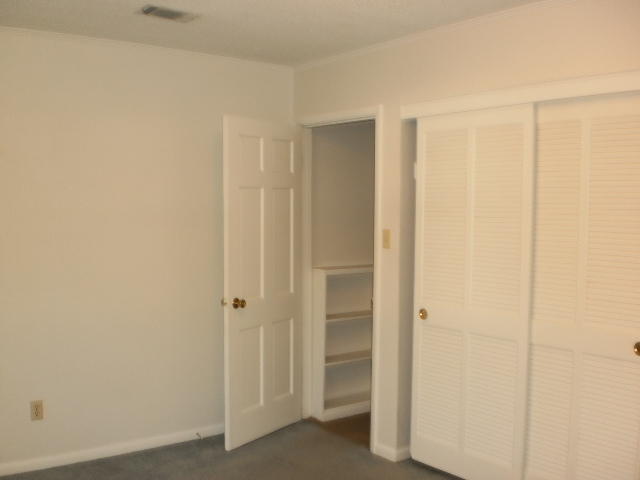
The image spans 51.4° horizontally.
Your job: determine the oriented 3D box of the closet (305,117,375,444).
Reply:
[{"bbox_3d":[0.334,0.251,4.400,0.560,2.040,0.710,-2,4,-37],"label":"closet"}]

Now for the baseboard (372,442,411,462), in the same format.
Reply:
[{"bbox_3d":[0.425,1.239,3.938,0.110,0.085,0.180,-2,4,-37],"label":"baseboard"}]

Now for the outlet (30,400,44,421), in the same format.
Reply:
[{"bbox_3d":[-1.531,0.929,3.613,0.072,0.115,0.015,-2,4,-37],"label":"outlet"}]

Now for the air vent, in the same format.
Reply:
[{"bbox_3d":[-0.744,-1.117,3.287,0.260,0.030,0.140,-2,4,-37],"label":"air vent"}]

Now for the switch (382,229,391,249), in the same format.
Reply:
[{"bbox_3d":[0.383,-0.005,3.856,0.015,0.115,0.072,-2,4,-37],"label":"switch"}]

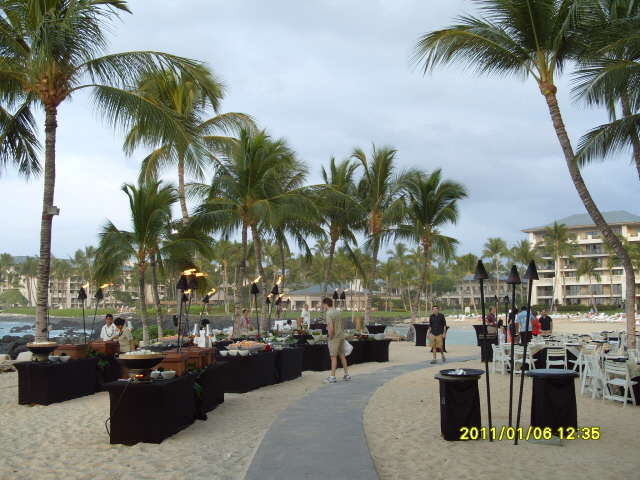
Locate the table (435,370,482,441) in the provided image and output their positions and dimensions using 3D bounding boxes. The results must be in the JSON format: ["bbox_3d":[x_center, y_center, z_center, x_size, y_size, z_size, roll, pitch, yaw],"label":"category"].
[{"bbox_3d":[1.799,2.112,8.315,0.620,0.840,0.620,0,-6,0],"label":"table"}]

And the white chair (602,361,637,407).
[{"bbox_3d":[5.233,2.490,11.250,0.500,0.790,0.450,3,-7,-28],"label":"white chair"}]

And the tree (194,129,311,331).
[{"bbox_3d":[-2.612,0.112,24.627,4.400,8.400,4.400,0,-6,0],"label":"tree"}]

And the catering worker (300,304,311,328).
[{"bbox_3d":[-0.544,3.357,24.280,0.520,1.750,0.380,0,-6,-3],"label":"catering worker"}]

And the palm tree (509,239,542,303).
[{"bbox_3d":[40.465,6.875,128.042,7.000,14.000,7.000,0,-6,0],"label":"palm tree"}]

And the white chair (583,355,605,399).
[{"bbox_3d":[5.202,2.588,12.286,0.500,0.790,0.450,0,-6,-3],"label":"white chair"}]

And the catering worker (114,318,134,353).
[{"bbox_3d":[-3.799,2.251,12.532,0.450,1.550,0.500,5,-8,-37],"label":"catering worker"}]

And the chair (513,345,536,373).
[{"bbox_3d":[5.032,3.006,15.963,0.450,0.790,0.500,-5,-8,38],"label":"chair"}]

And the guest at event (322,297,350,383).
[{"bbox_3d":[0.353,2.161,13.849,0.520,1.810,0.520,-5,-8,37],"label":"guest at event"}]

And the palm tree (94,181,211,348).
[{"bbox_3d":[-6.479,1.049,25.031,4.400,6.500,4.200,0,-6,0],"label":"palm tree"}]

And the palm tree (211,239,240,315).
[{"bbox_3d":[-15.042,5.889,103.000,5.200,12.016,5.000,0,-7,0],"label":"palm tree"}]

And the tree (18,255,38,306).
[{"bbox_3d":[-90.004,12.754,199.774,5.900,15.500,5.900,0,-6,0],"label":"tree"}]

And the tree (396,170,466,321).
[{"bbox_3d":[6.666,0.970,40.500,5.200,10.835,5.000,0,-7,0],"label":"tree"}]

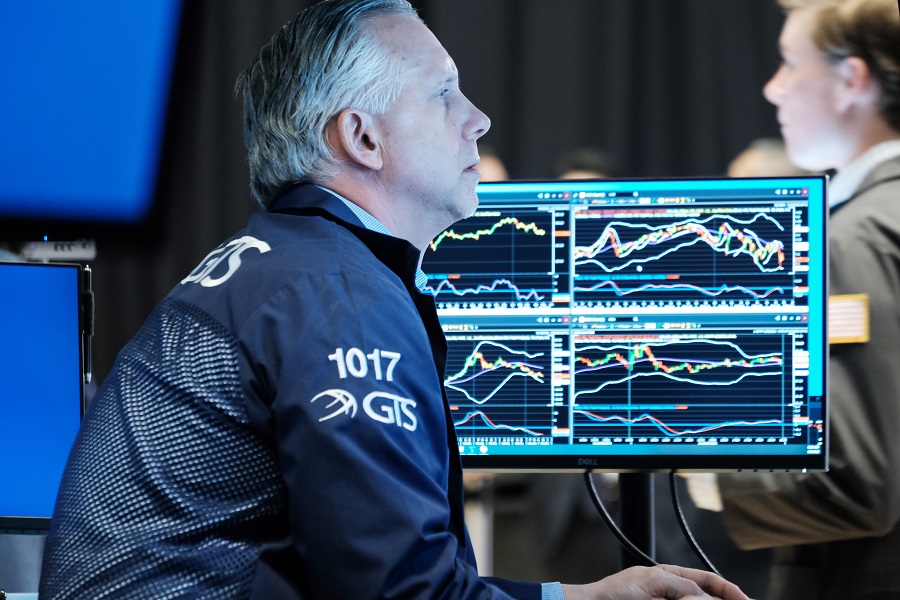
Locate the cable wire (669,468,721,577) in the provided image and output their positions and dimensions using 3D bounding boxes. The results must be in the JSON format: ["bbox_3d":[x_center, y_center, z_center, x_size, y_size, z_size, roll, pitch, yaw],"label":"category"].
[{"bbox_3d":[0.267,0.244,6.710,0.052,0.118,0.035,0,-1,18],"label":"cable wire"}]

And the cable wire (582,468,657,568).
[{"bbox_3d":[0.185,0.240,6.730,0.076,0.107,0.035,0,-1,18],"label":"cable wire"}]

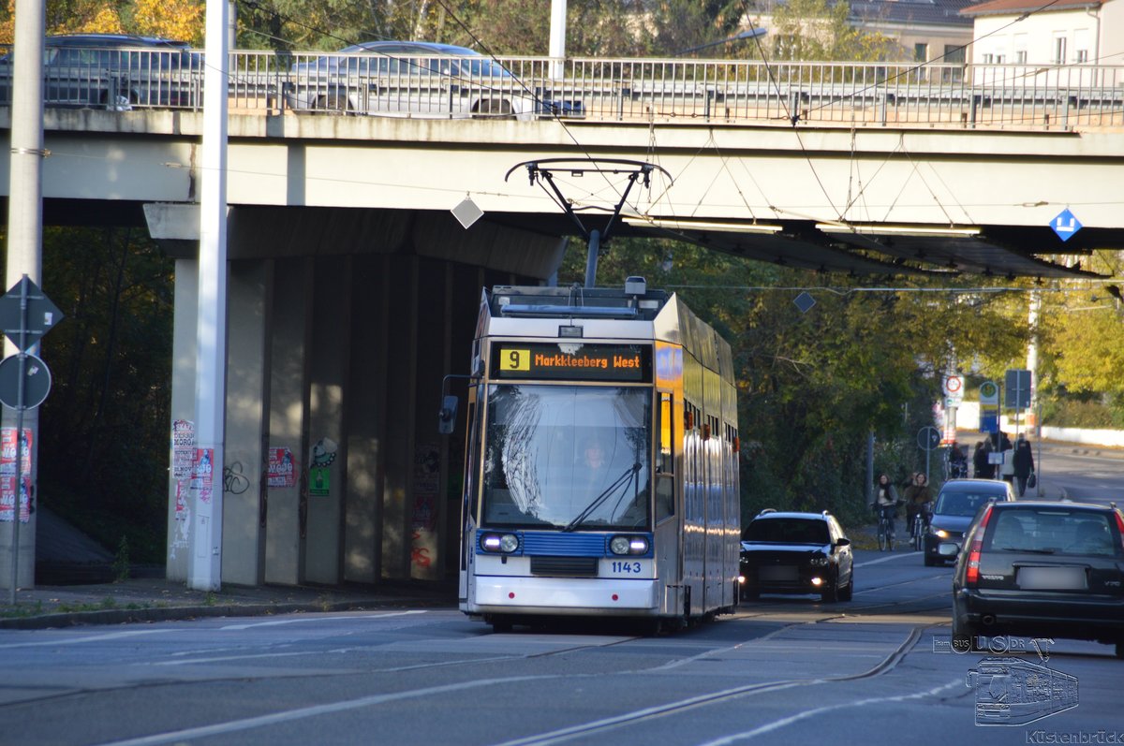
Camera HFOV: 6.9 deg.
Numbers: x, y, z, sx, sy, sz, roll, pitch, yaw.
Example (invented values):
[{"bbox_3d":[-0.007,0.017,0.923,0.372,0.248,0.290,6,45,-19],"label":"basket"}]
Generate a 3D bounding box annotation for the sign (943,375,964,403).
[{"bbox_3d":[11.375,0.485,272.000,0.620,0.850,0.050,1,-1,8],"label":"sign"}]

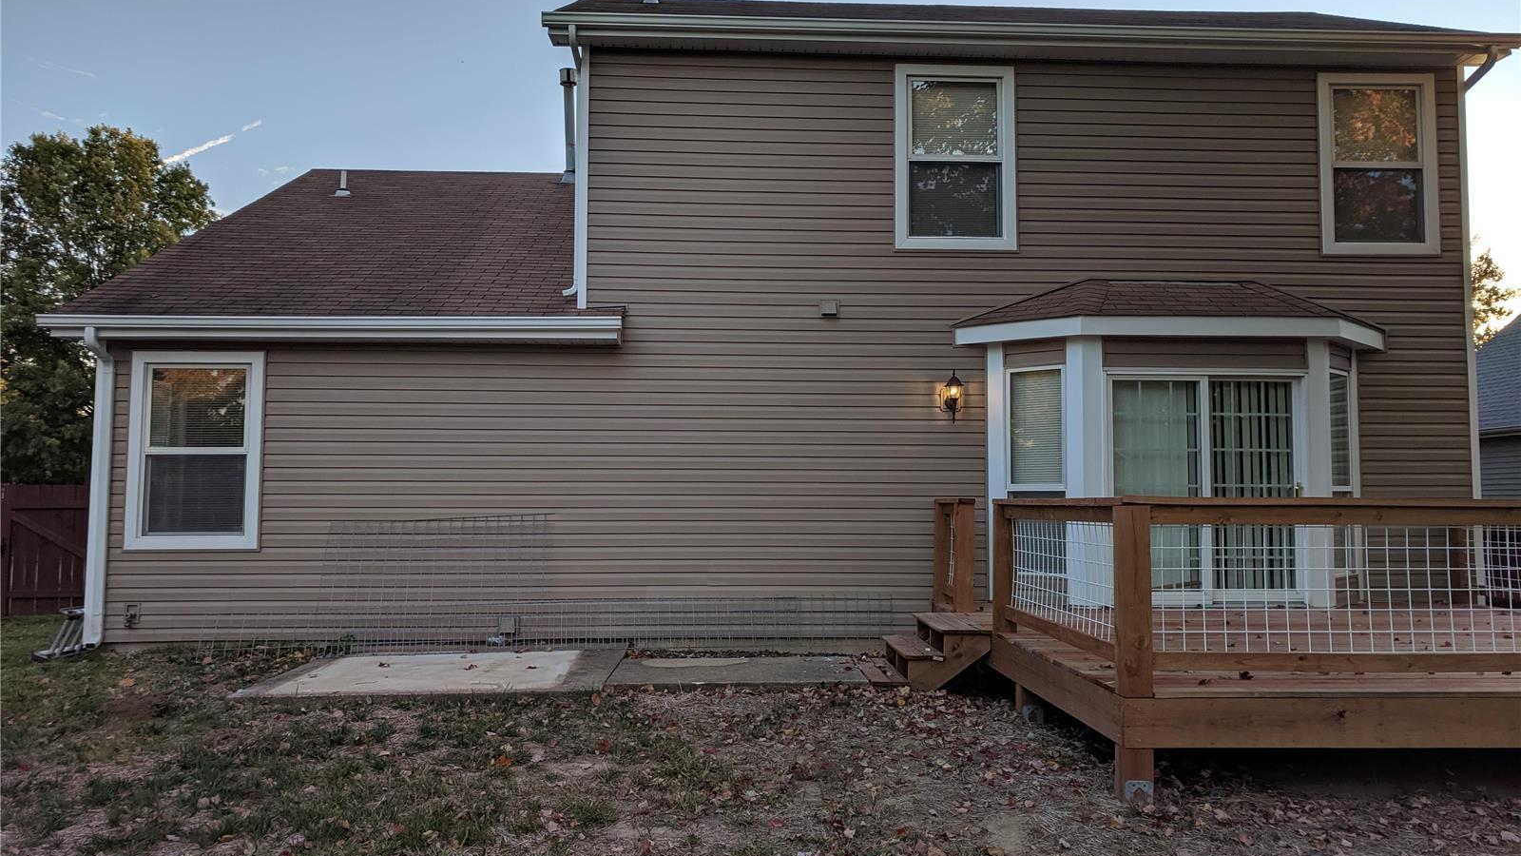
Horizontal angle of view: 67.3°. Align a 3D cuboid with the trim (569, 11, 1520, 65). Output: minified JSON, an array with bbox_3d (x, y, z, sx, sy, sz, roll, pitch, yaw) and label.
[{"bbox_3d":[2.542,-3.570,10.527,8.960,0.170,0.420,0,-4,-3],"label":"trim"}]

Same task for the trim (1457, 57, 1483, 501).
[{"bbox_3d":[6.740,-0.945,10.871,0.085,5.120,0.085,0,-4,-3],"label":"trim"}]

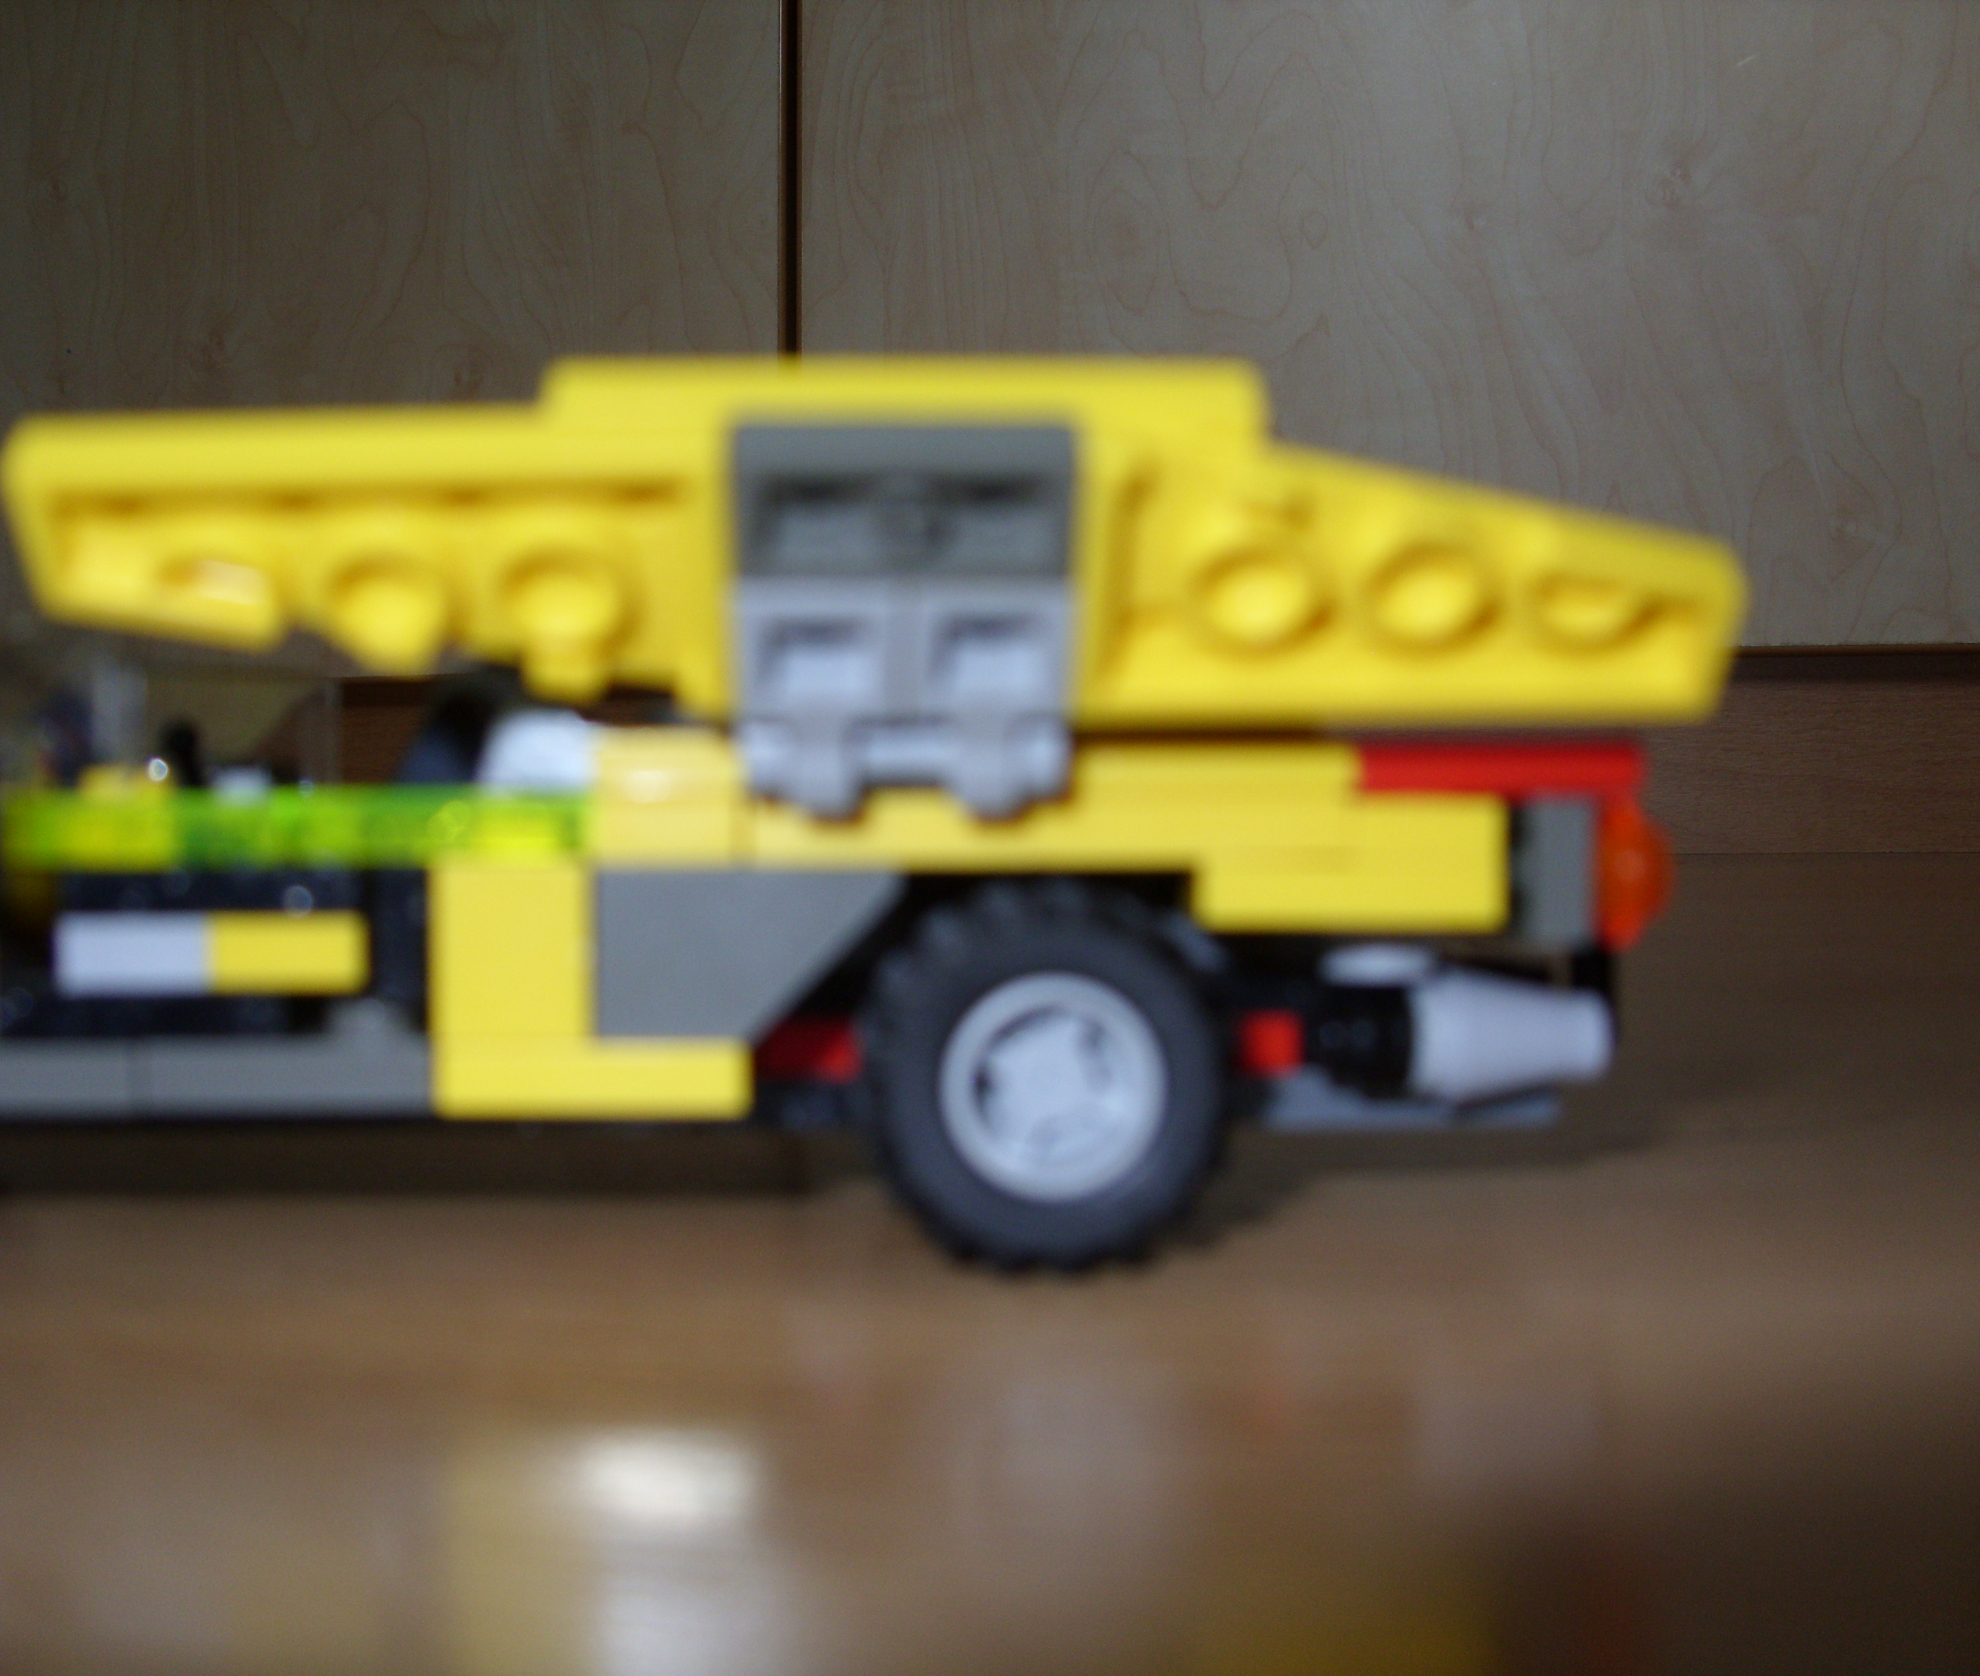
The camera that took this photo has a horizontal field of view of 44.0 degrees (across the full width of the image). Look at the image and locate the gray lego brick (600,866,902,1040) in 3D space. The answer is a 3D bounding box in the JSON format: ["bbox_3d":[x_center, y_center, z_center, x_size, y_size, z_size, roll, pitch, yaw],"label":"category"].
[{"bbox_3d":[-0.013,0.006,0.133,0.016,0.010,0.008,0,1,-1],"label":"gray lego brick"}]

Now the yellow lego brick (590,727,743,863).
[{"bbox_3d":[-0.017,-0.002,0.133,0.008,0.007,0.008,0,1,-1],"label":"yellow lego brick"}]

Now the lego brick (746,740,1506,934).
[{"bbox_3d":[0.007,0.000,0.133,0.040,0.010,0.008,0,1,-1],"label":"lego brick"}]

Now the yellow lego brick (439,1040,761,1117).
[{"bbox_3d":[-0.021,0.013,0.133,0.016,0.003,0.008,0,1,-1],"label":"yellow lego brick"}]

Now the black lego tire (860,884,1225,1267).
[{"bbox_3d":[0.003,0.013,0.134,0.021,0.021,0.012,0,1,-1],"label":"black lego tire"}]

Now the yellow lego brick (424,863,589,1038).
[{"bbox_3d":[-0.025,0.006,0.133,0.008,0.010,0.008,0,1,-1],"label":"yellow lego brick"}]

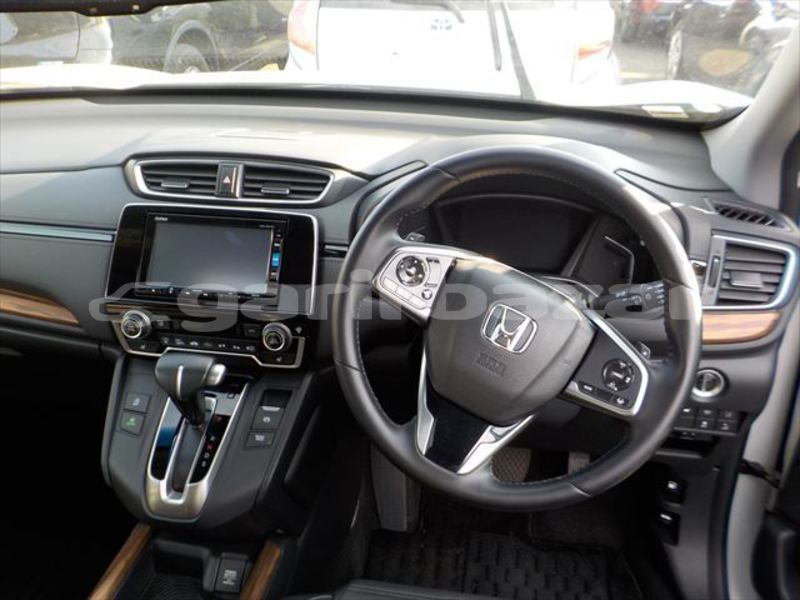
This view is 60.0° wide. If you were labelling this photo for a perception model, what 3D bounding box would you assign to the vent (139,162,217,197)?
[{"bbox_3d":[-0.283,-0.155,0.893,0.099,0.037,0.027,4,-4,5],"label":"vent"}]

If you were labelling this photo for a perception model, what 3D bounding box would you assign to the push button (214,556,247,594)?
[{"bbox_3d":[-0.213,0.347,0.872,0.032,0.012,0.040,4,68,5],"label":"push button"}]

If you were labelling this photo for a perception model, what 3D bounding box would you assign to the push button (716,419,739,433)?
[{"bbox_3d":[0.371,0.142,0.785,0.021,0.015,0.009,4,20,5],"label":"push button"}]

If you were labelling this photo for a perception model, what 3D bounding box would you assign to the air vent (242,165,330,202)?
[{"bbox_3d":[-0.145,-0.148,0.884,0.108,0.040,0.027,4,-4,5],"label":"air vent"}]

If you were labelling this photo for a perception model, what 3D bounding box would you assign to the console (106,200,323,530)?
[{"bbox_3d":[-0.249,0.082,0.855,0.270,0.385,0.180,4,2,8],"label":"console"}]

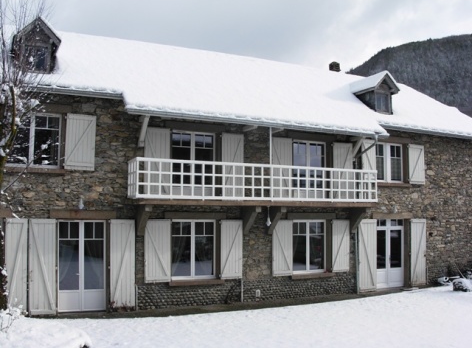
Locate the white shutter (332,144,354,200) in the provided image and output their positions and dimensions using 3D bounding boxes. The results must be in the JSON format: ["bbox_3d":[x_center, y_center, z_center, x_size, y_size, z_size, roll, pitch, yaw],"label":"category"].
[{"bbox_3d":[3.401,-0.046,16.352,0.760,1.840,0.050,3,-5,-27],"label":"white shutter"}]

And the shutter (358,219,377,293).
[{"bbox_3d":[4.250,2.589,16.581,0.710,2.250,0.050,3,-5,-27],"label":"shutter"}]

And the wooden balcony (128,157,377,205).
[{"bbox_3d":[0.801,0.277,14.582,7.590,0.990,0.800,3,-5,-27],"label":"wooden balcony"}]

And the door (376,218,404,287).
[{"bbox_3d":[5.045,2.618,17.062,1.286,2.221,0.120,2,-5,-26],"label":"door"}]

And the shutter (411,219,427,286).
[{"bbox_3d":[6.073,2.607,17.217,0.673,2.162,0.050,2,-5,-26],"label":"shutter"}]

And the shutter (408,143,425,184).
[{"bbox_3d":[6.526,-0.331,18.607,0.756,1.417,0.060,3,-5,-27],"label":"shutter"}]

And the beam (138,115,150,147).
[{"bbox_3d":[-2.289,-1.075,13.100,0.130,0.954,0.130,2,34,-26],"label":"beam"}]

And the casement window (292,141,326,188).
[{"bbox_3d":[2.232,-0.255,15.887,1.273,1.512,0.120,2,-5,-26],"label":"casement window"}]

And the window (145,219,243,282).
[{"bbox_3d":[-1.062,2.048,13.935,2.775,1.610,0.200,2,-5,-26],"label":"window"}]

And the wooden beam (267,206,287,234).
[{"bbox_3d":[1.172,1.317,14.765,0.180,0.750,0.670,3,-5,-27],"label":"wooden beam"}]

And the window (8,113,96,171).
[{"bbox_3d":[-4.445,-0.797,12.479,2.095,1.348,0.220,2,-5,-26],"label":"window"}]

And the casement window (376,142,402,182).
[{"bbox_3d":[5.101,-0.386,17.295,1.260,1.273,0.120,2,-5,-26],"label":"casement window"}]

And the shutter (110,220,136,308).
[{"bbox_3d":[-2.811,2.226,12.989,0.650,2.160,0.050,3,-5,-27],"label":"shutter"}]

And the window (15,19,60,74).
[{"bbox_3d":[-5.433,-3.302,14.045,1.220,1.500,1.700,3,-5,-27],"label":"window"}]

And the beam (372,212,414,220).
[{"bbox_3d":[5.205,1.407,17.270,1.720,0.185,0.180,3,-5,-27],"label":"beam"}]

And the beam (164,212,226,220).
[{"bbox_3d":[-1.086,1.146,14.065,1.790,0.180,0.180,3,-5,-27],"label":"beam"}]

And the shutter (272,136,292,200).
[{"bbox_3d":[1.464,-0.119,16.036,0.704,1.964,0.060,3,-5,-27],"label":"shutter"}]

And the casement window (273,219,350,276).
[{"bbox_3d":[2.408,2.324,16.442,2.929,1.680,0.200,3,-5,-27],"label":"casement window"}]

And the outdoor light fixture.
[{"bbox_3d":[0.950,1.244,15.041,0.140,0.580,0.140,0,-4,0],"label":"outdoor light fixture"}]

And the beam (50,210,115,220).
[{"bbox_3d":[-3.735,1.009,12.718,1.580,0.205,0.180,3,-5,-27],"label":"beam"}]

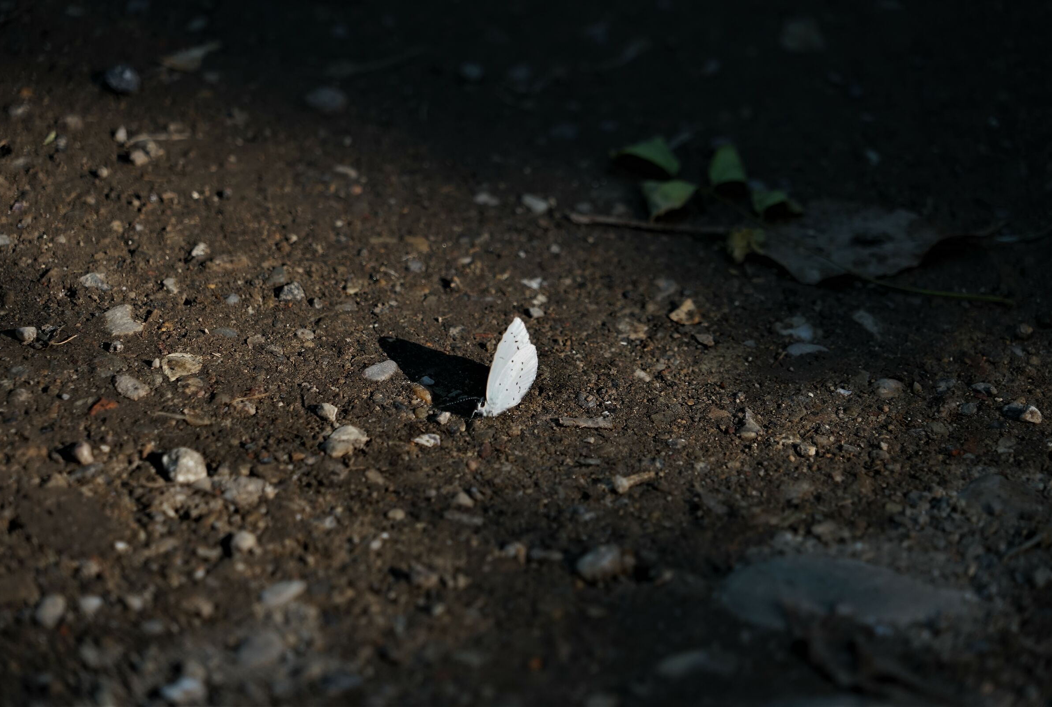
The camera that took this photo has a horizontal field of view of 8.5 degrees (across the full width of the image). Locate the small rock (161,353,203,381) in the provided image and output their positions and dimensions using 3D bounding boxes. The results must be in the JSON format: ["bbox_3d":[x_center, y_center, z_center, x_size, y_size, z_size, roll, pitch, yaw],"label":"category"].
[{"bbox_3d":[-0.056,0.002,1.143,0.007,0.003,0.007,6,30,0],"label":"small rock"}]

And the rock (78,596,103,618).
[{"bbox_3d":[-0.064,0.037,1.042,0.004,0.002,0.003,0,39,0],"label":"rock"}]

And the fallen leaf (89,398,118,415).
[{"bbox_3d":[-0.068,0.008,1.131,0.005,0.001,0.004,-7,32,-21],"label":"fallen leaf"}]

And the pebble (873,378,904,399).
[{"bbox_3d":[0.055,0.005,1.082,0.005,0.003,0.004,0,39,0],"label":"pebble"}]

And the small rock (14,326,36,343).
[{"bbox_3d":[-0.076,-0.003,1.066,0.003,0.002,0.003,5,33,0],"label":"small rock"}]

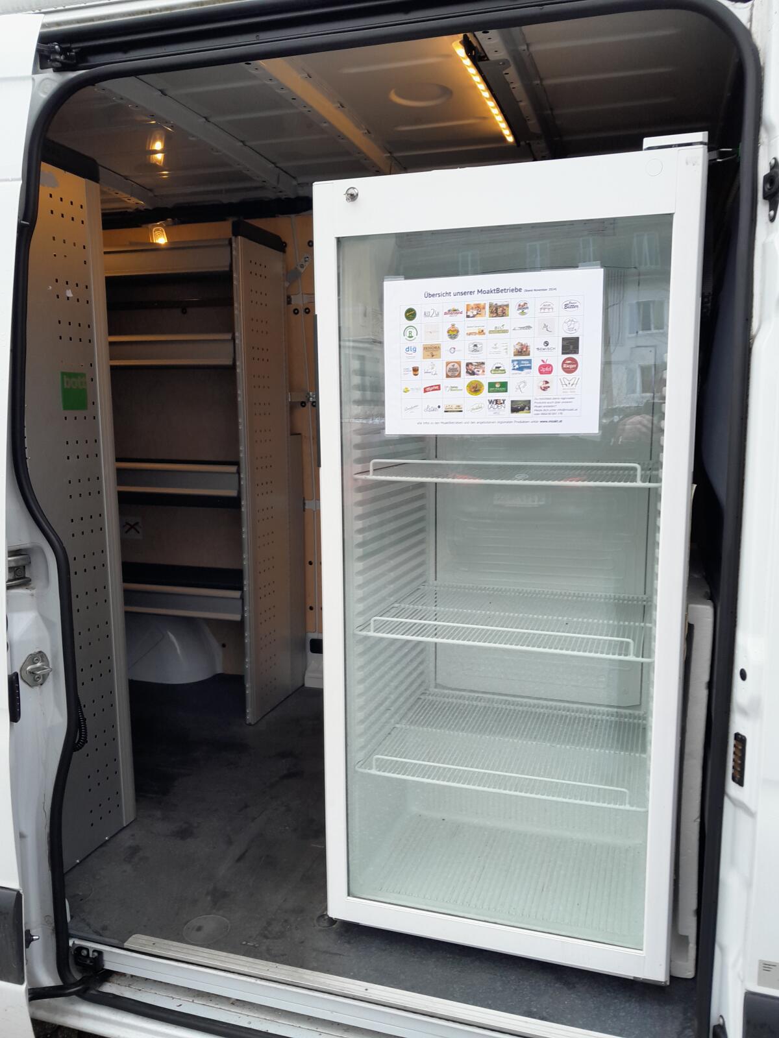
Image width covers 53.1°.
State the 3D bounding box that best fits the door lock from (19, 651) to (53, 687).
[{"bbox_3d":[-0.731,0.312,1.618,0.034,0.071,0.061,7,11,41],"label":"door lock"}]

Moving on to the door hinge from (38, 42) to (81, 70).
[{"bbox_3d":[-0.612,-0.860,1.448,0.063,0.042,0.058,2,8,16],"label":"door hinge"}]

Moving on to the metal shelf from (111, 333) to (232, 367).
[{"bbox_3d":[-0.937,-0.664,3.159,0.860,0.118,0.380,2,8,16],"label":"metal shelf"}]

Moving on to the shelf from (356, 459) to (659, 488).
[{"bbox_3d":[0.301,-0.130,1.862,0.640,0.047,0.500,2,8,16],"label":"shelf"}]

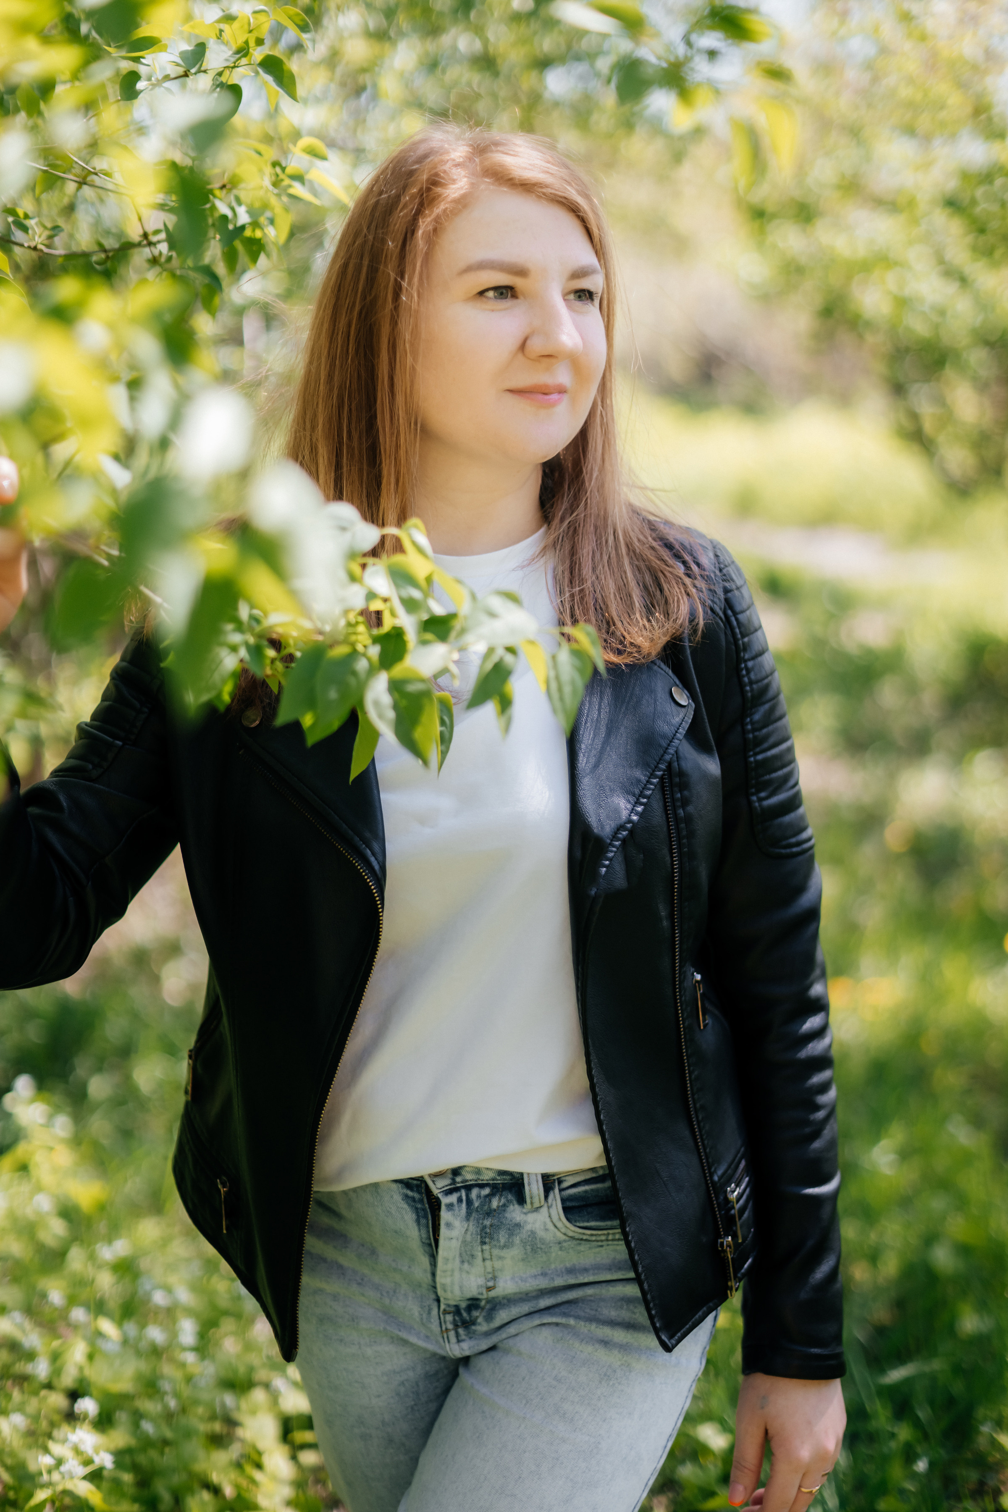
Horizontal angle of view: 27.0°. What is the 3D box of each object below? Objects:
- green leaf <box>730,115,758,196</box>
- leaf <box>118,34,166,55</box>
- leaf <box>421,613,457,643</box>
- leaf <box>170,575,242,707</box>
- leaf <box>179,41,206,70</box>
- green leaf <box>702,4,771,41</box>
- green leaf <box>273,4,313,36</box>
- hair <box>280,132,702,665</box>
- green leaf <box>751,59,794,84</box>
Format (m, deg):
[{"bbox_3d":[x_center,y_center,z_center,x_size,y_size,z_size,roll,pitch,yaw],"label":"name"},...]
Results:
[{"bbox_3d":[0.134,-0.334,1.170,0.016,0.044,0.020,0,11,0],"label":"green leaf"},{"bbox_3d":[-0.261,-0.515,1.520,0.034,0.015,0.022,0,11,0],"label":"leaf"},{"bbox_3d":[-0.041,-0.082,1.340,0.023,0.020,0.018,0,11,0],"label":"leaf"},{"bbox_3d":[-0.151,-0.058,1.060,0.033,0.066,0.030,0,11,0],"label":"leaf"},{"bbox_3d":[-0.228,-0.514,1.540,0.020,0.022,0.014,0,11,0],"label":"leaf"},{"bbox_3d":[0.129,-0.408,1.170,0.040,0.021,0.030,0,11,0],"label":"green leaf"},{"bbox_3d":[-0.155,-0.540,1.540,0.029,0.023,0.022,0,11,0],"label":"green leaf"},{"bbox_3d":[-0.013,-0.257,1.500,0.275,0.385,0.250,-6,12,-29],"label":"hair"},{"bbox_3d":[0.150,-0.381,1.170,0.023,0.014,0.018,0,11,0],"label":"green leaf"}]

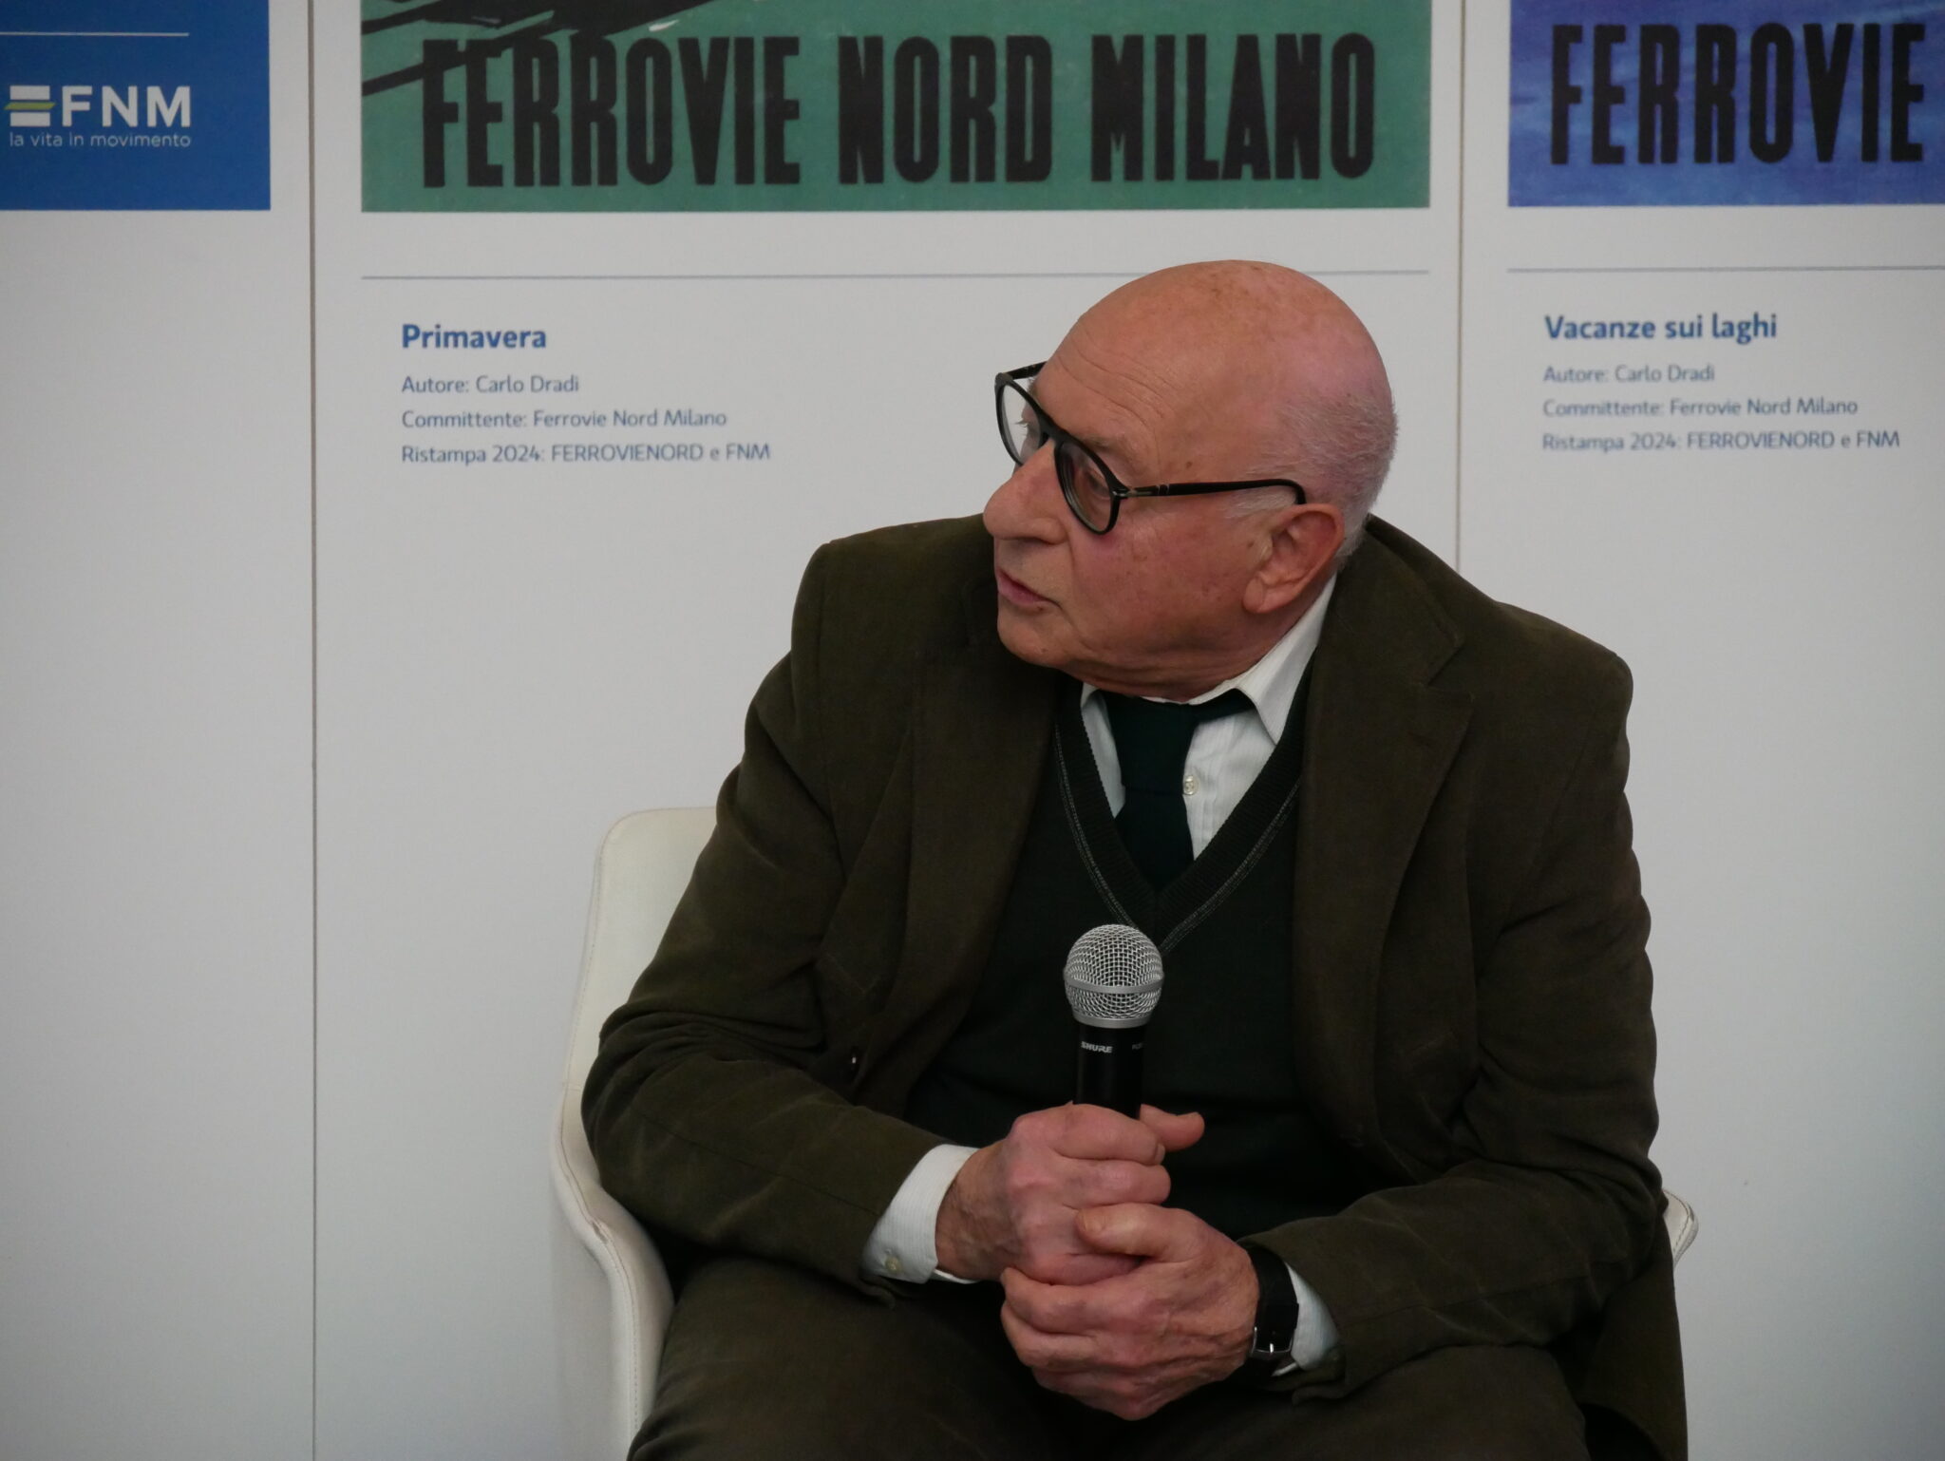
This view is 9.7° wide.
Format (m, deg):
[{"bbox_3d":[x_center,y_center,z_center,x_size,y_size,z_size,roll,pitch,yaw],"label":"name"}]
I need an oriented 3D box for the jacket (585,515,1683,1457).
[{"bbox_3d":[0.086,0.158,6.120,0.570,0.570,0.450,1,7,10],"label":"jacket"}]

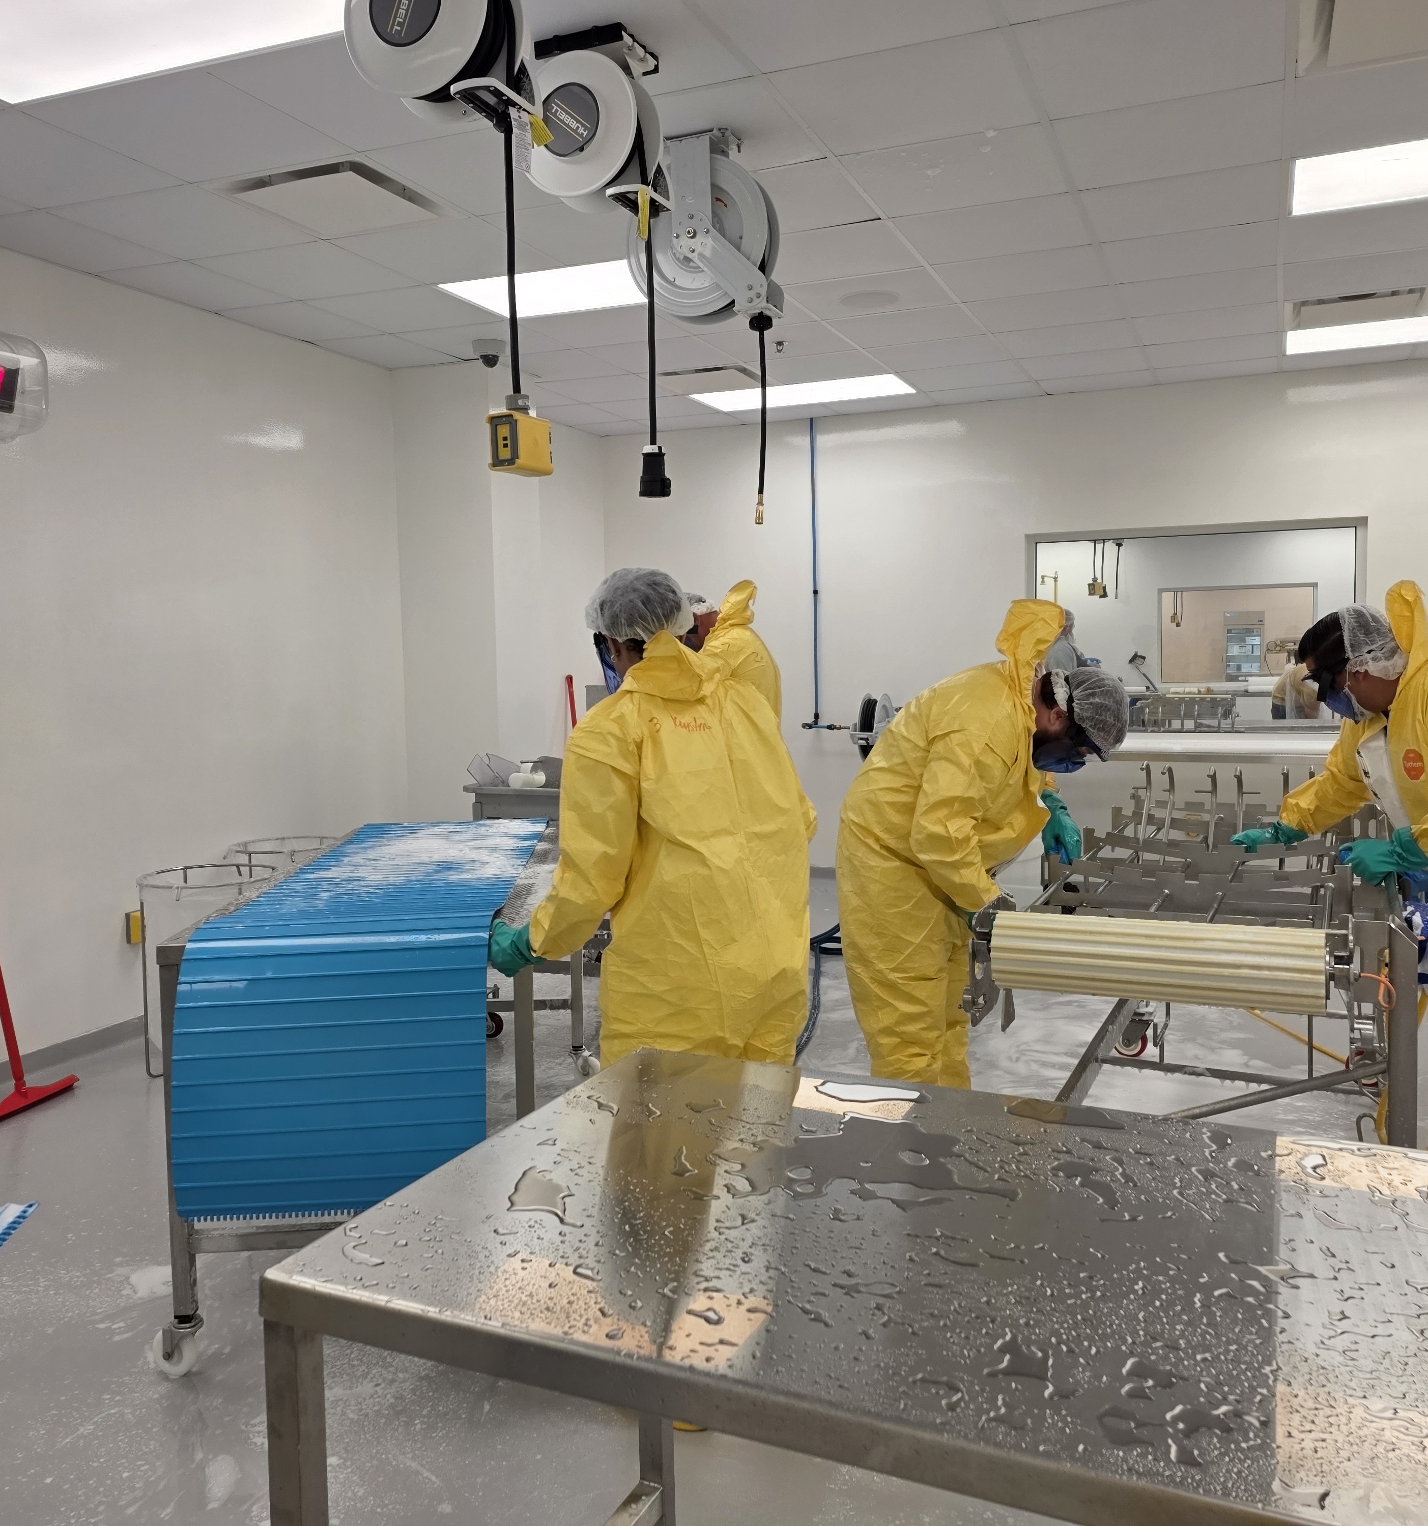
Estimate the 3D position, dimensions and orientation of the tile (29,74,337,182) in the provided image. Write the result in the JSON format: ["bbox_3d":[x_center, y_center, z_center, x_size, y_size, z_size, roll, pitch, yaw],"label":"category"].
[{"bbox_3d":[-1.411,-1.726,3.670,0.605,0.020,0.605,1,5,22],"label":"tile"}]

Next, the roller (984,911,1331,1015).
[{"bbox_3d":[0.852,0.387,2.634,0.620,0.153,0.153,1,5,22],"label":"roller"}]

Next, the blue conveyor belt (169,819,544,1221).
[{"bbox_3d":[-0.806,0.544,3.622,0.606,0.550,1.985,-1,5,-3],"label":"blue conveyor belt"}]

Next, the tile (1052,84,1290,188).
[{"bbox_3d":[1.311,-1.792,3.874,0.605,0.020,0.605,1,5,22],"label":"tile"}]

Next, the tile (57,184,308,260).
[{"bbox_3d":[-1.744,-1.782,4.463,0.605,0.020,0.605,1,5,22],"label":"tile"}]

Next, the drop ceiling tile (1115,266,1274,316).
[{"bbox_3d":[2.007,-1.944,5.557,0.600,0.025,0.600,1,5,22],"label":"drop ceiling tile"}]

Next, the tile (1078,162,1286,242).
[{"bbox_3d":[1.542,-1.846,4.434,0.600,0.025,0.600,1,5,22],"label":"tile"}]

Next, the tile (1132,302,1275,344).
[{"bbox_3d":[2.233,-1.985,6.104,0.598,0.020,0.598,1,5,22],"label":"tile"}]

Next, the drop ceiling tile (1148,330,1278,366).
[{"bbox_3d":[2.466,-2.036,6.684,0.605,0.020,0.605,1,5,22],"label":"drop ceiling tile"}]

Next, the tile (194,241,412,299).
[{"bbox_3d":[-1.498,-1.834,5.039,0.605,0.020,0.605,1,5,22],"label":"tile"}]

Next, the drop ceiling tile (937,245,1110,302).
[{"bbox_3d":[1.212,-1.901,5.228,0.600,0.025,0.600,1,5,22],"label":"drop ceiling tile"}]

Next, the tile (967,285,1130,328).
[{"bbox_3d":[1.440,-1.947,5.791,0.605,0.020,0.605,1,5,22],"label":"tile"}]

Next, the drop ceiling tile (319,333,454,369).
[{"bbox_3d":[-1.506,-1.931,6.338,0.374,0.025,0.575,1,5,22],"label":"drop ceiling tile"}]

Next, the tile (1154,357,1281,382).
[{"bbox_3d":[2.656,-2.074,7.126,0.598,0.020,0.390,1,5,22],"label":"tile"}]

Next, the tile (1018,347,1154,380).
[{"bbox_3d":[1.909,-2.048,6.913,0.600,0.025,0.600,1,5,22],"label":"tile"}]

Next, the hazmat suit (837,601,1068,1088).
[{"bbox_3d":[0.552,0.414,3.128,0.520,1.540,0.580,1,5,19],"label":"hazmat suit"}]

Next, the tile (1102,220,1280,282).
[{"bbox_3d":[1.773,-1.890,4.998,0.605,0.020,0.605,1,5,22],"label":"tile"}]

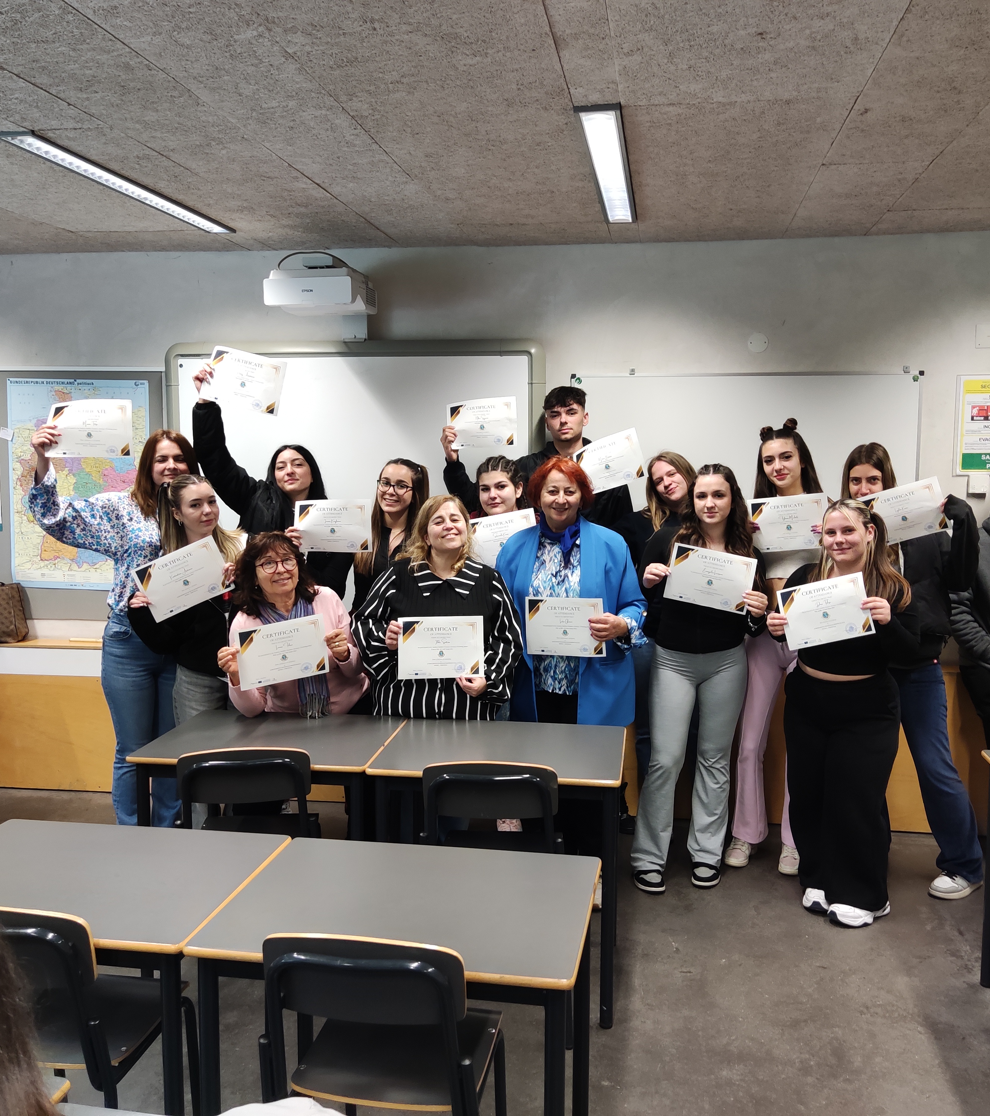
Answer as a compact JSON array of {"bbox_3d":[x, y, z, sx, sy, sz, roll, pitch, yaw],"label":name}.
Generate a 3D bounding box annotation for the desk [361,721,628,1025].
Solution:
[{"bbox_3d":[0.031,0.966,3.405,0.741,0.740,0.581,1,6,8],"label":"desk"}]

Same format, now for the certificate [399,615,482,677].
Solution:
[{"bbox_3d":[-0.187,0.308,3.710,0.297,0.210,0.010,-1,-2,0],"label":"certificate"}]

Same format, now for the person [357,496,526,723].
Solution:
[{"bbox_3d":[-0.208,0.526,3.934,0.590,1.506,0.430,0,6,1],"label":"person"}]

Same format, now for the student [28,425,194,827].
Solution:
[{"bbox_3d":[-1.532,0.359,4.351,0.610,1.730,0.480,-1,6,-5],"label":"student"}]

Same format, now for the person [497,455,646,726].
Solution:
[{"bbox_3d":[0.288,0.440,4.101,0.560,1.644,0.420,0,6,4],"label":"person"}]

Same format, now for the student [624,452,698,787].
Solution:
[{"bbox_3d":[0.705,0.375,4.463,0.480,1.630,0.360,1,5,6],"label":"student"}]

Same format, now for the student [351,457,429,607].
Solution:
[{"bbox_3d":[-0.442,0.377,4.517,0.450,1.660,0.320,1,6,6],"label":"student"}]

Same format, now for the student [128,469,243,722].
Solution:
[{"bbox_3d":[-1.166,0.444,4.089,0.500,1.540,0.420,-1,5,-17],"label":"student"}]

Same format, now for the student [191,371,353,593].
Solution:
[{"bbox_3d":[-0.928,0.201,4.468,0.680,1.960,0.520,0,5,-6],"label":"student"}]

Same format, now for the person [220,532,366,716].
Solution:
[{"bbox_3d":[-0.724,0.569,3.891,0.530,1.330,0.600,0,5,-9],"label":"person"}]

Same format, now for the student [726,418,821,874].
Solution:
[{"bbox_3d":[1.116,0.346,4.296,0.430,1.789,0.400,1,6,11],"label":"student"}]

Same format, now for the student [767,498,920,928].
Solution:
[{"bbox_3d":[1.242,0.534,3.820,0.490,1.495,0.380,3,7,23],"label":"student"}]

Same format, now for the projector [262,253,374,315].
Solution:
[{"bbox_3d":[-0.712,-1.097,4.454,0.365,0.151,0.380,1,6,9],"label":"projector"}]

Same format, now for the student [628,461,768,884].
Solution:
[{"bbox_3d":[0.761,0.461,4.049,0.500,1.612,0.440,1,6,8],"label":"student"}]

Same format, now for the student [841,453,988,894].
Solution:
[{"bbox_3d":[1.596,0.408,4.128,0.480,1.680,0.420,2,6,20],"label":"student"}]

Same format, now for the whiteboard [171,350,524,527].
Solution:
[{"bbox_3d":[-0.661,-0.317,4.946,1.730,1.310,0.055,1,5,8],"label":"whiteboard"}]

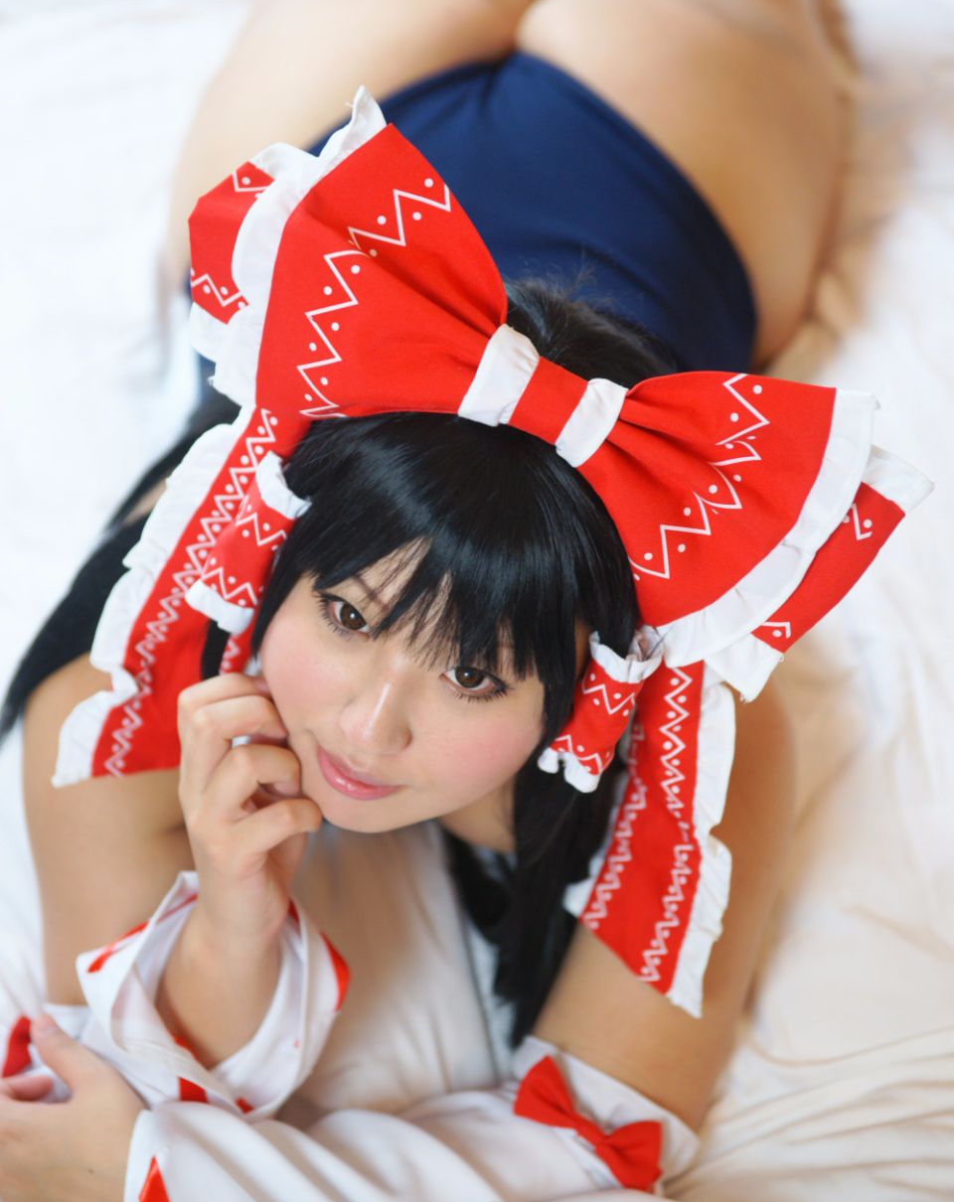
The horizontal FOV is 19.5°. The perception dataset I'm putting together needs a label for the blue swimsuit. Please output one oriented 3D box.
[{"bbox_3d":[0.008,-0.135,1.597,0.340,0.230,0.520,5,33,6],"label":"blue swimsuit"}]

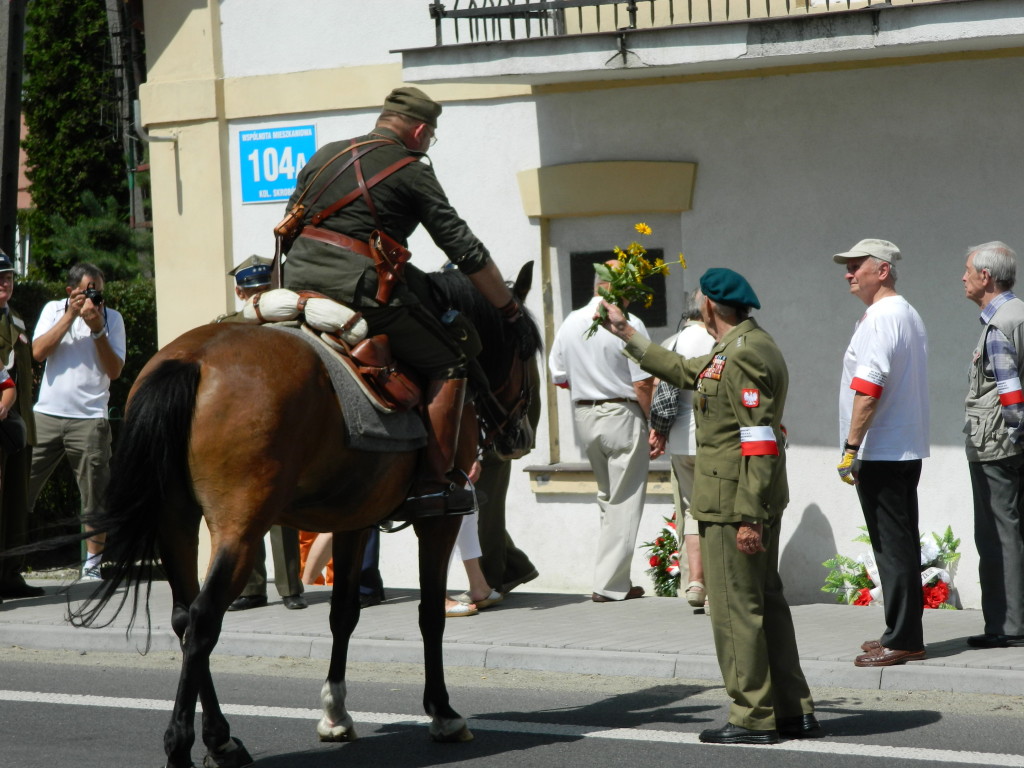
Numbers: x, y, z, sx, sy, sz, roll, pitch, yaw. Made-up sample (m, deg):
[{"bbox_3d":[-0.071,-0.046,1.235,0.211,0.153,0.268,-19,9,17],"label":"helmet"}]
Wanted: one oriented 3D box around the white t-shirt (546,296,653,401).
[{"bbox_3d":[0.427,-0.171,18.420,0.465,0.510,0.260,-1,2,21],"label":"white t-shirt"}]

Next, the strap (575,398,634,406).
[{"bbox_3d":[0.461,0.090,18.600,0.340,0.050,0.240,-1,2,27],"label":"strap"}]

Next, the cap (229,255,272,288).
[{"bbox_3d":[-1.244,-0.545,18.580,0.260,0.160,0.270,-10,5,-22],"label":"cap"}]

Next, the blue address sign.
[{"bbox_3d":[-1.223,-1.151,20.057,0.560,0.390,0.020,0,3,40],"label":"blue address sign"}]

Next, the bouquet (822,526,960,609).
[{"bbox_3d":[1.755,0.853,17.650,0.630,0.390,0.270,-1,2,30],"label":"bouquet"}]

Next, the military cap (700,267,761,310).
[{"bbox_3d":[0.782,-0.340,13.660,0.240,0.130,0.220,14,4,38],"label":"military cap"}]

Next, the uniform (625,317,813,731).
[{"bbox_3d":[0.761,0.504,13.800,0.660,1.480,0.520,-3,2,-21],"label":"uniform"}]

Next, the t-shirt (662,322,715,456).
[{"bbox_3d":[0.881,0.025,17.550,0.430,0.620,0.260,-2,2,14],"label":"t-shirt"}]

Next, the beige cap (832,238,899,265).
[{"bbox_3d":[1.438,-0.531,15.480,0.275,0.120,0.180,-2,2,3],"label":"beige cap"}]

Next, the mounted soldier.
[{"bbox_3d":[-0.389,-0.294,13.950,0.860,1.540,0.640,-4,2,-40],"label":"mounted soldier"}]

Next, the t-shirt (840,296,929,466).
[{"bbox_3d":[1.509,-0.024,15.500,0.330,0.680,0.500,-2,2,7],"label":"t-shirt"}]

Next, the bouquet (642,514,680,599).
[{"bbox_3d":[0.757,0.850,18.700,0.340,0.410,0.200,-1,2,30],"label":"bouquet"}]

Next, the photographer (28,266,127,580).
[{"bbox_3d":[-2.402,0.207,21.100,0.550,1.760,0.480,-3,2,-16],"label":"photographer"}]

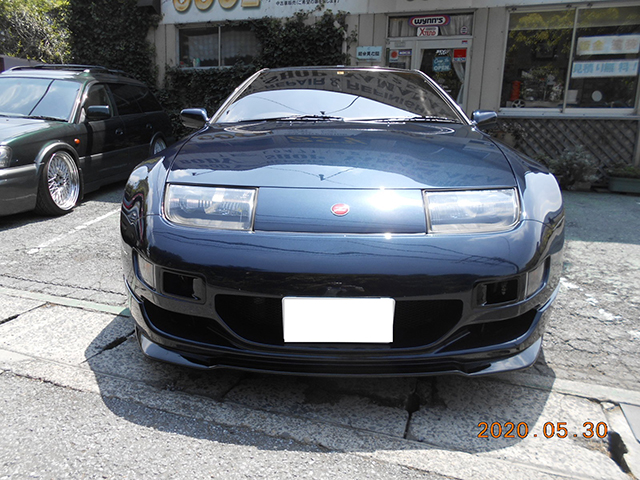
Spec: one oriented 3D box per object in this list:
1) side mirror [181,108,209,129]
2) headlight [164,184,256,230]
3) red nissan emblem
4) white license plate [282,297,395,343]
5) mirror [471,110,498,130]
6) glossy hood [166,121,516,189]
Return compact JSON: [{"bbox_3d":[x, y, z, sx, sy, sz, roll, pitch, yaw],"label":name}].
[{"bbox_3d":[-0.773,-0.748,2.960,0.165,0.125,0.130,1,14,2],"label":"side mirror"},{"bbox_3d":[-0.345,-0.114,1.565,0.320,0.130,0.210,1,4,2],"label":"headlight"},{"bbox_3d":[0.064,-0.095,1.490,0.058,0.053,0.010,1,-28,2],"label":"red nissan emblem"},{"bbox_3d":[0.057,0.239,1.432,0.330,0.165,0.012,1,25,2],"label":"white license plate"},{"bbox_3d":[0.992,-0.721,2.900,0.165,0.125,0.130,1,14,2],"label":"mirror"},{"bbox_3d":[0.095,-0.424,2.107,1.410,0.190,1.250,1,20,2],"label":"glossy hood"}]

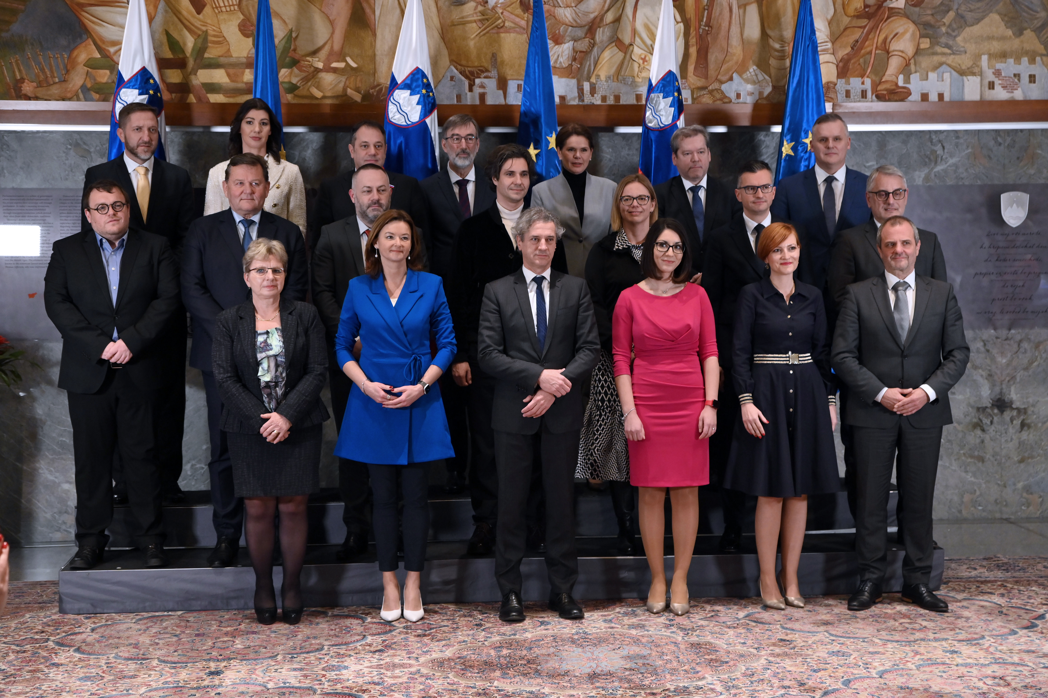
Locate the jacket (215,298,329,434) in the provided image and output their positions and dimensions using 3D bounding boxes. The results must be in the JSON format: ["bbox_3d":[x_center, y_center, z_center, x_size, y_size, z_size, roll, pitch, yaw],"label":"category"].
[{"bbox_3d":[-1.095,0.074,7.530,0.500,0.575,0.360,-1,3,-7],"label":"jacket"}]

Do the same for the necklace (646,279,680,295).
[{"bbox_3d":[0.615,-0.283,7.740,0.145,0.085,0.125,-1,4,-4],"label":"necklace"}]

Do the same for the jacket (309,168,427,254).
[{"bbox_3d":[-0.748,-0.513,8.554,0.570,0.740,0.310,-1,3,-9],"label":"jacket"}]

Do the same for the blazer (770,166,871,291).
[{"bbox_3d":[1.518,-0.537,8.780,0.570,0.760,0.330,0,3,4],"label":"blazer"}]

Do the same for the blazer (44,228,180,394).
[{"bbox_3d":[-1.869,-0.175,7.930,0.590,0.730,0.400,-1,4,-16],"label":"blazer"}]

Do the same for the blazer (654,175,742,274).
[{"bbox_3d":[0.862,-0.499,8.733,0.540,0.740,0.310,-1,3,-13],"label":"blazer"}]

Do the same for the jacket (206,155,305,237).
[{"bbox_3d":[-1.310,-0.610,8.530,0.480,0.660,0.270,-1,4,-9],"label":"jacket"}]

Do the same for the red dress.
[{"bbox_3d":[0.619,0.155,7.670,0.460,0.890,0.310,-1,3,-1],"label":"red dress"}]

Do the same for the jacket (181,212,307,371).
[{"bbox_3d":[-1.265,-0.267,7.933,0.575,0.740,0.330,-1,3,-9],"label":"jacket"}]

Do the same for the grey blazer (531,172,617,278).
[{"bbox_3d":[0.260,-0.529,8.672,0.460,0.700,0.270,-1,3,-12],"label":"grey blazer"}]

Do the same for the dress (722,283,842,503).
[{"bbox_3d":[1.159,0.172,7.870,0.480,0.960,0.360,-1,4,-10],"label":"dress"}]

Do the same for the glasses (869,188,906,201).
[{"bbox_3d":[1.697,-0.720,8.140,0.145,0.050,0.145,-1,3,-9],"label":"glasses"}]

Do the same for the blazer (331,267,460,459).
[{"bbox_3d":[-0.560,0.076,7.560,0.530,0.840,0.360,-1,3,-4],"label":"blazer"}]

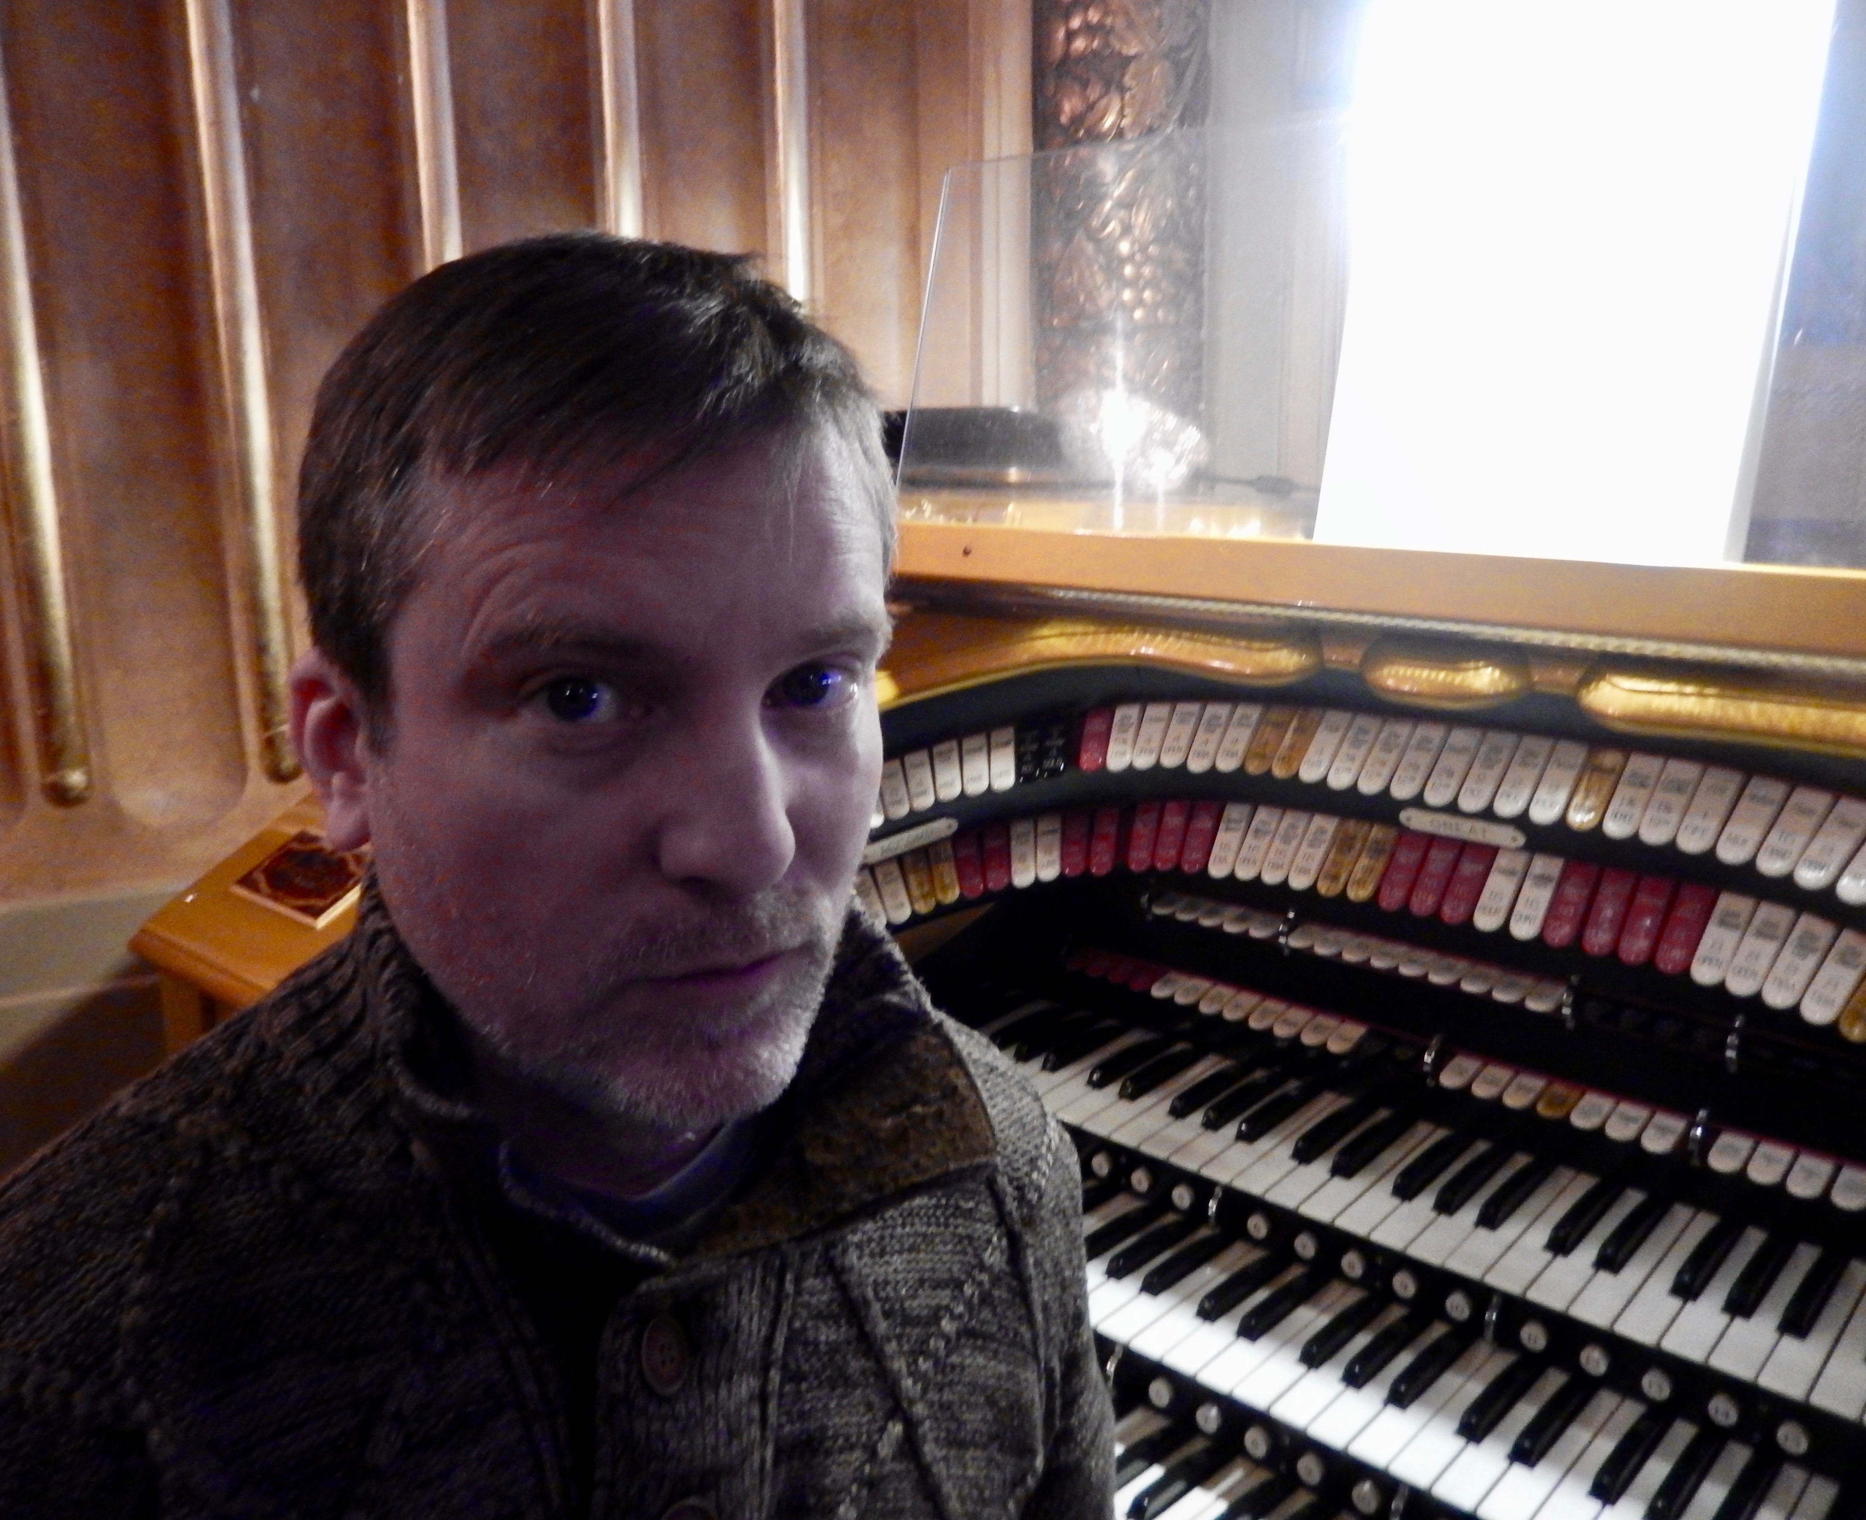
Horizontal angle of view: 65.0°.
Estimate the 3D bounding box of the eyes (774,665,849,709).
[{"bbox_3d":[-0.034,-0.020,0.405,0.023,0.013,0.013,-4,8,-29],"label":"eyes"}]

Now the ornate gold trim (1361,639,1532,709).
[{"bbox_3d":[0.329,-0.055,0.938,0.108,0.037,0.030,10,16,40],"label":"ornate gold trim"}]

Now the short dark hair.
[{"bbox_3d":[-0.108,-0.077,0.465,0.175,0.170,0.195,-4,8,-29],"label":"short dark hair"}]

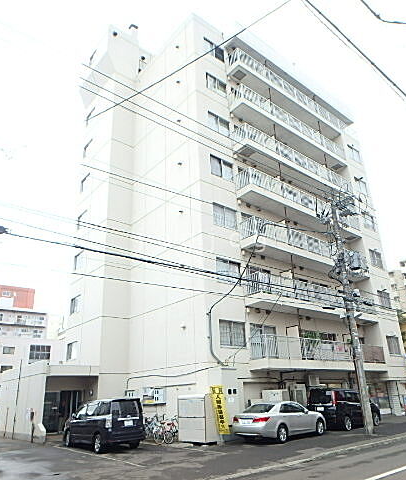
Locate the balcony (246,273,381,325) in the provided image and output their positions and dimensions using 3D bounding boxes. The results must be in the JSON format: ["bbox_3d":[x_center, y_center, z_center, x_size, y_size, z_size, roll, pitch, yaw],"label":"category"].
[{"bbox_3d":[6.882,3.722,22.857,11.478,1.500,1.054,16,-28,-37],"label":"balcony"}]

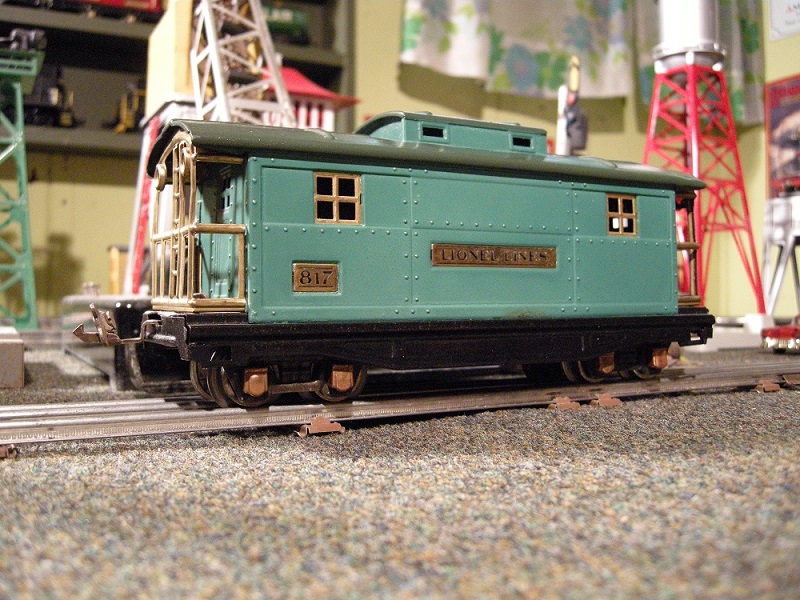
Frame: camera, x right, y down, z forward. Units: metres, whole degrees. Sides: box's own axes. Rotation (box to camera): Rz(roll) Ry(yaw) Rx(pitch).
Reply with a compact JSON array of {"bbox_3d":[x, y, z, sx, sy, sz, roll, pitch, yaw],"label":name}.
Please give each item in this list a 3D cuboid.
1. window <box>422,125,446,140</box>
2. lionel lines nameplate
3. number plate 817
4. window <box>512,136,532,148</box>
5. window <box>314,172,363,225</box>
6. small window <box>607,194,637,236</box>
[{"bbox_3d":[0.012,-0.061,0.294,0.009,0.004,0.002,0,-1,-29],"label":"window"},{"bbox_3d":[0.035,-0.016,0.294,0.056,0.008,0.002,0,-1,-29],"label":"lionel lines nameplate"},{"bbox_3d":[-0.027,-0.007,0.259,0.015,0.009,0.002,0,-1,-29],"label":"number plate 817"},{"bbox_3d":[0.047,-0.061,0.314,0.009,0.004,0.002,0,-1,-29],"label":"window"},{"bbox_3d":[-0.020,-0.033,0.264,0.017,0.016,0.002,0,-1,-29],"label":"window"},{"bbox_3d":[0.089,-0.034,0.325,0.016,0.016,0.002,0,-1,-29],"label":"small window"}]

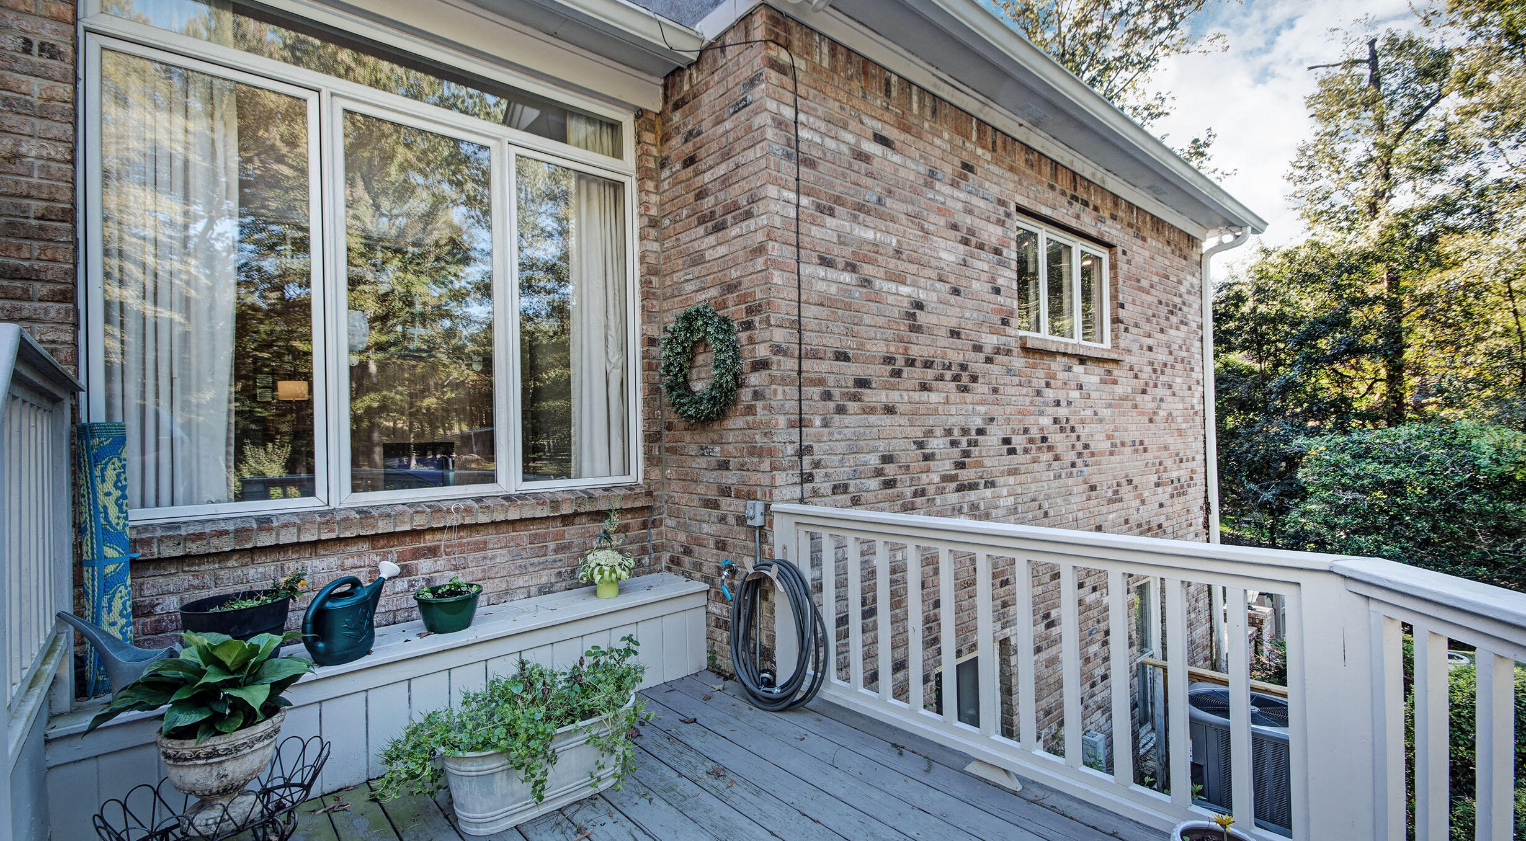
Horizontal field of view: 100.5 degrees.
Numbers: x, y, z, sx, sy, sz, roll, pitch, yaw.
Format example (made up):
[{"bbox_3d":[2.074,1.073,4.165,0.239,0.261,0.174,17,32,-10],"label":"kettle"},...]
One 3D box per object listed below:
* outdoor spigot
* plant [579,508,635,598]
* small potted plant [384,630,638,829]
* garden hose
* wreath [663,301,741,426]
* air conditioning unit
[{"bbox_3d":[-0.174,0.791,3.139,0.120,0.200,0.070,0,-1,-42],"label":"outdoor spigot"},{"bbox_3d":[-0.789,0.653,3.181,0.270,0.450,0.270,0,-1,-42],"label":"plant"},{"bbox_3d":[-0.817,1.089,2.224,0.880,0.450,0.410,0,-1,-42],"label":"small potted plant"},{"bbox_3d":[0.051,0.960,2.835,0.180,0.690,0.540,0,-1,-42],"label":"garden hose"},{"bbox_3d":[-0.322,-0.291,3.295,0.120,0.630,0.620,0,-1,-42],"label":"wreath"},{"bbox_3d":[3.736,2.561,4.793,0.850,0.740,0.850,-2,-1,37],"label":"air conditioning unit"}]

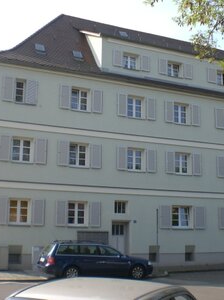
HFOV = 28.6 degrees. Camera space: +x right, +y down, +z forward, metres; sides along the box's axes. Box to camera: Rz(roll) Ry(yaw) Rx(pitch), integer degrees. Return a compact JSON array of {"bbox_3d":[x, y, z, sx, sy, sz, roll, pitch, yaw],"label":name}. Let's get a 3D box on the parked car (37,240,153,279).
[{"bbox_3d":[-0.612,4.470,17.722,4.680,1.490,1.750,5,-13,-22],"label":"parked car"}]

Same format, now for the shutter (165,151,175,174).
[{"bbox_3d":[3.495,0.753,26.313,0.620,1.360,0.050,5,-13,-23],"label":"shutter"}]

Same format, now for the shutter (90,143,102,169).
[{"bbox_3d":[-0.810,0.351,23.550,0.650,1.330,0.050,5,-12,-24],"label":"shutter"}]

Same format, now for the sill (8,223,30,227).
[{"bbox_3d":[-4.466,3.661,21.291,1.100,0.090,0.200,5,-12,-24],"label":"sill"}]

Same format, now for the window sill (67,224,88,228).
[{"bbox_3d":[-1.771,3.857,22.501,1.130,0.120,0.200,5,-12,-24],"label":"window sill"}]

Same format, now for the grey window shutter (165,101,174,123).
[{"bbox_3d":[3.547,-2.349,26.970,0.620,1.360,0.050,5,-13,-23],"label":"grey window shutter"}]

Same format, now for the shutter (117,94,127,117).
[{"bbox_3d":[0.602,-2.568,24.748,0.600,1.270,0.050,5,-12,-24],"label":"shutter"}]

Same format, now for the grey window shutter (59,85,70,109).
[{"bbox_3d":[-2.490,-2.818,23.417,0.670,1.340,0.050,5,-12,-24],"label":"grey window shutter"}]

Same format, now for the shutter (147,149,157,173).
[{"bbox_3d":[2.269,0.621,24.906,0.640,1.360,0.050,5,-12,-24],"label":"shutter"}]

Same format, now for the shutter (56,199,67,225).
[{"bbox_3d":[-2.648,3.344,23.048,0.620,1.360,0.050,5,-13,-23],"label":"shutter"}]

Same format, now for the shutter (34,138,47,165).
[{"bbox_3d":[-3.763,0.059,23.223,0.620,1.360,0.050,5,-13,-23],"label":"shutter"}]

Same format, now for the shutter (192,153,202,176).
[{"bbox_3d":[5.092,0.866,26.149,0.670,1.380,0.050,5,-12,-24],"label":"shutter"}]

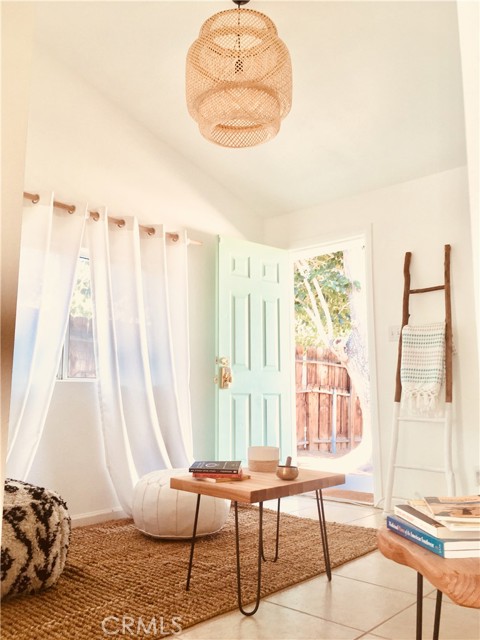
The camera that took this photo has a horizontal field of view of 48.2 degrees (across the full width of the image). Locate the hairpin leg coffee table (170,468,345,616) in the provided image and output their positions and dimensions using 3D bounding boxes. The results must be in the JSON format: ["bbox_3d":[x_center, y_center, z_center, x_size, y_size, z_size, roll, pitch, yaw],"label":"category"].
[{"bbox_3d":[0.089,0.917,2.329,0.471,0.458,0.622,-8,-11,44],"label":"hairpin leg coffee table"}]

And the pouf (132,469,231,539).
[{"bbox_3d":[-0.342,1.074,3.166,0.575,0.357,0.575,0,-8,0],"label":"pouf"}]

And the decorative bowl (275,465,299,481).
[{"bbox_3d":[0.201,0.653,2.293,0.097,0.056,0.097,0,-8,0],"label":"decorative bowl"}]

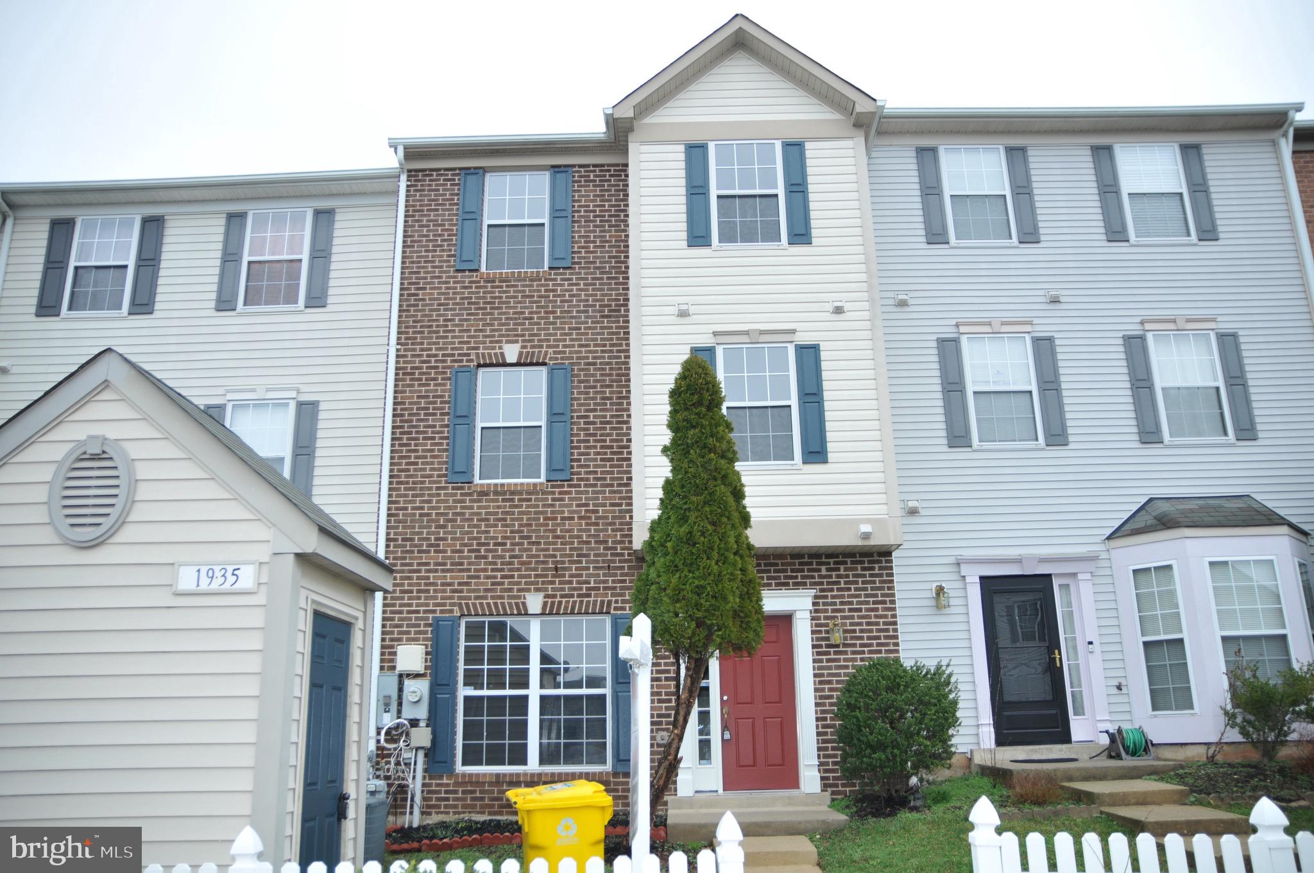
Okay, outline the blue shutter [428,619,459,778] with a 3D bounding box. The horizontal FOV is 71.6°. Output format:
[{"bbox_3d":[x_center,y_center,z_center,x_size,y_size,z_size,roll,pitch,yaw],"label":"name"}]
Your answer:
[{"bbox_3d":[-2.489,3.013,10.624,0.300,1.770,0.040,-1,-15,0],"label":"blue shutter"}]

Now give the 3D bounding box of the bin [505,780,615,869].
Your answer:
[{"bbox_3d":[-0.735,3.060,6.686,0.770,1.060,0.640,2,-15,-11],"label":"bin"}]

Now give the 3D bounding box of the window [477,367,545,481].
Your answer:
[{"bbox_3d":[-1.859,-0.150,11.565,0.880,1.490,0.090,-1,-15,0],"label":"window"}]

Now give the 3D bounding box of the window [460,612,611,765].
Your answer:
[{"bbox_3d":[-1.492,3.125,11.149,1.840,1.820,0.100,-1,-15,-1],"label":"window"}]

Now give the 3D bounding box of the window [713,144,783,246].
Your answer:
[{"bbox_3d":[1.156,-3.104,11.725,0.900,1.500,0.090,-1,-15,0],"label":"window"}]

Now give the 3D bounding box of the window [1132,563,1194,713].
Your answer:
[{"bbox_3d":[6.179,2.459,11.122,0.560,1.790,0.090,-15,-20,42],"label":"window"}]

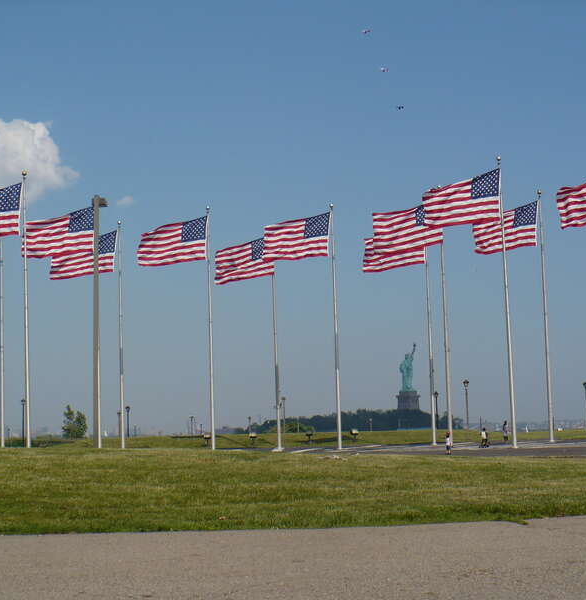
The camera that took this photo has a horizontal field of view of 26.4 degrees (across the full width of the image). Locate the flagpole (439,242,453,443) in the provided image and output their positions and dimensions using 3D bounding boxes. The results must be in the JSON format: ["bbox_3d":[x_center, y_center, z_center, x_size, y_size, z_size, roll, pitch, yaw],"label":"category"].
[{"bbox_3d":[9.143,0.921,75.101,0.250,15.600,0.250,-2,-6,0],"label":"flagpole"}]

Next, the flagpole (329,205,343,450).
[{"bbox_3d":[2.840,1.690,82.151,0.270,16.200,0.270,-2,-6,0],"label":"flagpole"}]

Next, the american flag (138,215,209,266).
[{"bbox_3d":[-7.379,-3.598,76.423,4.227,3.004,0.600,-1,-6,-9],"label":"american flag"}]

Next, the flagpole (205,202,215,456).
[{"bbox_3d":[-5.342,1.895,81.365,0.270,16.200,0.270,-2,-6,0],"label":"flagpole"}]

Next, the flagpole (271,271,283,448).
[{"bbox_3d":[-1.241,2.693,90.182,0.270,16.200,0.270,-2,-6,0],"label":"flagpole"}]

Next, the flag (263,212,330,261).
[{"bbox_3d":[0.290,-4.027,80.504,4.310,3.100,0.500,-1,-6,-7],"label":"flag"}]

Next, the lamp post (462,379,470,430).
[{"bbox_3d":[13.099,8.231,93.603,0.450,4.500,0.450,-2,-6,0],"label":"lamp post"}]

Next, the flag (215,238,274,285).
[{"bbox_3d":[-3.523,-2.887,91.208,4.400,3.400,0.800,-3,-6,12],"label":"flag"}]

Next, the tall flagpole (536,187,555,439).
[{"bbox_3d":[15.164,0.970,74.642,0.280,15.200,0.280,-2,-6,0],"label":"tall flagpole"}]

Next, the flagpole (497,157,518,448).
[{"bbox_3d":[11.834,0.025,68.893,0.270,16.200,0.270,-2,-6,0],"label":"flagpole"}]

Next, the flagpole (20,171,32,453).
[{"bbox_3d":[-14.602,0.889,68.482,0.270,16.200,0.270,-2,-6,0],"label":"flagpole"}]

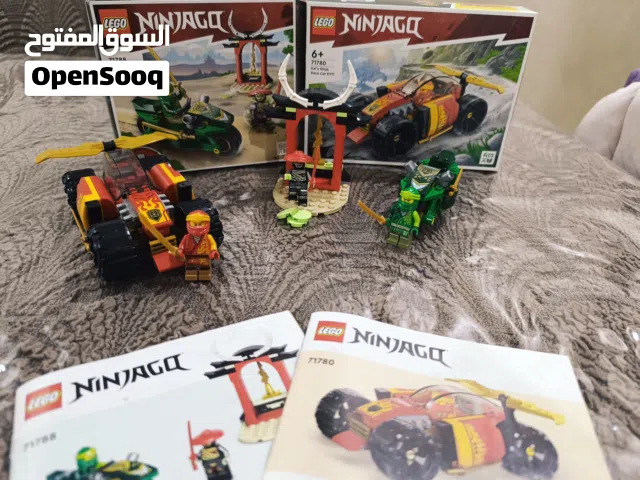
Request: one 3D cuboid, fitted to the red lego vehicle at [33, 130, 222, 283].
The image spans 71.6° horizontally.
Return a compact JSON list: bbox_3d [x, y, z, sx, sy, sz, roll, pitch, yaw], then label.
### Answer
[{"bbox_3d":[-0.121,-0.027,0.297,0.100,0.055,0.137,-17,36,-29],"label":"red lego vehicle"}]

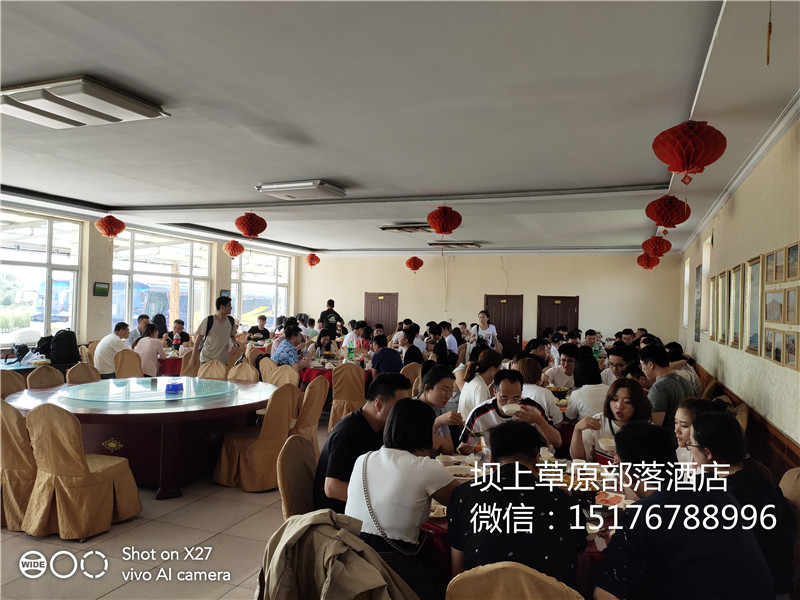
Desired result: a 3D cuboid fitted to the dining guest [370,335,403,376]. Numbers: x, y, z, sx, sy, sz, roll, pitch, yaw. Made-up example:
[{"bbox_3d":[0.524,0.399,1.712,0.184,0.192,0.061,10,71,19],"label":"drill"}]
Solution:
[{"bbox_3d":[-0.179,1.103,7.050,0.500,1.270,0.750,2,0,-38],"label":"dining guest"}]

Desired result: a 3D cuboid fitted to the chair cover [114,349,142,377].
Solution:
[{"bbox_3d":[-3.826,1.160,7.660,0.460,0.935,0.580,2,-1,-7],"label":"chair cover"}]

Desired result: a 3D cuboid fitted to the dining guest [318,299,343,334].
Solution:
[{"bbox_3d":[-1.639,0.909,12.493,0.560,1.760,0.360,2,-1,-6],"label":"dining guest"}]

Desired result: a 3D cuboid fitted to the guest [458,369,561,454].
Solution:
[{"bbox_3d":[0.659,1.065,3.200,0.580,1.280,0.720,2,-1,-5],"label":"guest"}]

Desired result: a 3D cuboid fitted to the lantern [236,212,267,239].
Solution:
[{"bbox_3d":[-2.380,-1.187,8.500,0.500,0.400,0.500,2,-1,24],"label":"lantern"}]

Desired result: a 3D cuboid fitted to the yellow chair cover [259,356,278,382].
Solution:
[{"bbox_3d":[-1.660,1.259,7.333,0.470,0.930,0.560,1,-1,41],"label":"yellow chair cover"}]

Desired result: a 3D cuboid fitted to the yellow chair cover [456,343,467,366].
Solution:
[{"bbox_3d":[1.327,1.330,10.450,0.450,0.940,0.530,2,0,22],"label":"yellow chair cover"}]

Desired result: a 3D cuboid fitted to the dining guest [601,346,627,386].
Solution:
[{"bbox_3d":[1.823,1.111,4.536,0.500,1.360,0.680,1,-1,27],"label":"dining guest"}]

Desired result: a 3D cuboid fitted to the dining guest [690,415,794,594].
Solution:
[{"bbox_3d":[1.210,1.080,2.200,0.750,1.250,0.500,1,-1,34],"label":"dining guest"}]

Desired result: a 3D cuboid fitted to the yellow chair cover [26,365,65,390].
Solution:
[{"bbox_3d":[-3.529,1.170,5.591,0.600,0.940,0.460,2,0,13],"label":"yellow chair cover"}]

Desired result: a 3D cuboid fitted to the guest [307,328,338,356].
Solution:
[{"bbox_3d":[-1.250,1.116,8.800,0.520,1.240,0.750,2,-1,-6],"label":"guest"}]

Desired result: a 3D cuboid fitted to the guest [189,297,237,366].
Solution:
[{"bbox_3d":[-2.443,0.810,7.000,0.560,1.710,0.380,3,-1,-38],"label":"guest"}]

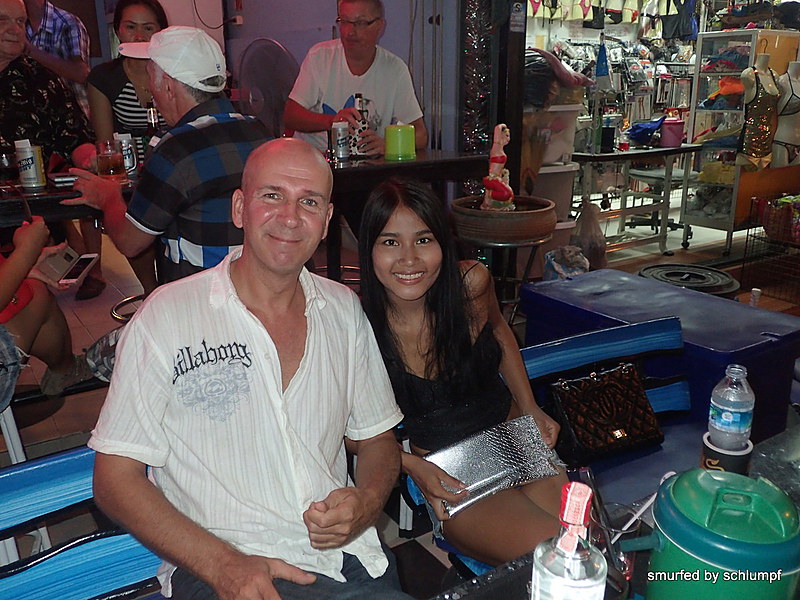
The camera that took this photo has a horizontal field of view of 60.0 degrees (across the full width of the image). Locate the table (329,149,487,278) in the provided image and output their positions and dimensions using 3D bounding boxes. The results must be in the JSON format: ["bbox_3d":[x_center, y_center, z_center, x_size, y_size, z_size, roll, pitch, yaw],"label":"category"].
[{"bbox_3d":[-0.120,-0.018,2.824,0.520,1.080,1.300,15,22,42],"label":"table"}]

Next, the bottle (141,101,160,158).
[{"bbox_3d":[-0.792,-0.512,2.200,0.062,0.235,0.062,-5,17,-17],"label":"bottle"}]

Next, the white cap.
[{"bbox_3d":[-0.574,-0.606,1.750,0.270,0.145,0.180,19,22,20],"label":"white cap"}]

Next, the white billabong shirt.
[{"bbox_3d":[-0.269,0.217,1.279,0.530,0.600,0.340,-8,12,-25],"label":"white billabong shirt"}]

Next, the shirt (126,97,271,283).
[{"bbox_3d":[-0.476,-0.200,1.721,0.360,0.570,0.480,13,21,39],"label":"shirt"}]

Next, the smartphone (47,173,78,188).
[{"bbox_3d":[-0.969,-0.347,1.990,0.070,0.012,0.135,-13,20,-37],"label":"smartphone"}]

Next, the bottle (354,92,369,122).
[{"bbox_3d":[-0.154,-0.700,2.780,0.062,0.240,0.062,-5,17,-17],"label":"bottle"}]

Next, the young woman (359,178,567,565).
[{"bbox_3d":[0.147,0.339,1.429,0.460,1.160,0.630,-10,19,-30],"label":"young woman"}]

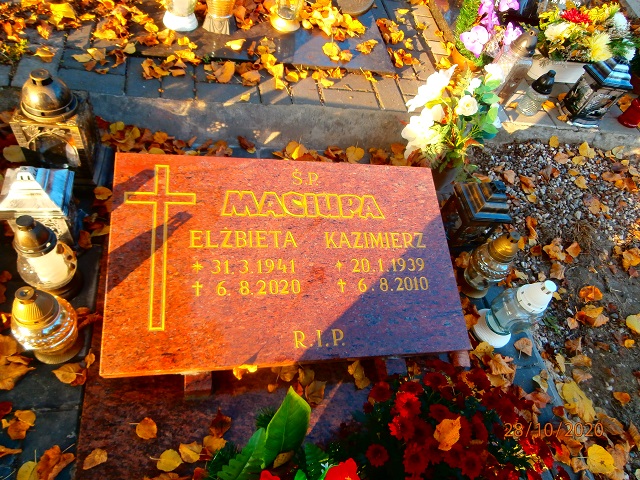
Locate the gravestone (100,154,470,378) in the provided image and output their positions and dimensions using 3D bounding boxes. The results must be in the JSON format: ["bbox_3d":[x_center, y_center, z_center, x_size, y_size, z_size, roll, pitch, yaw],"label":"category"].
[{"bbox_3d":[-0.056,0.036,0.976,0.740,0.045,0.453,0,69,-15],"label":"gravestone"}]

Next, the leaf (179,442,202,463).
[{"bbox_3d":[-0.250,0.411,0.858,0.045,0.012,0.032,22,53,2],"label":"leaf"}]

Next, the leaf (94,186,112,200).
[{"bbox_3d":[-0.553,-0.118,1.127,0.042,0.010,0.037,40,53,14],"label":"leaf"}]

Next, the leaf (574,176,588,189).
[{"bbox_3d":[0.966,-0.212,1.643,0.049,0.009,0.066,13,51,-8],"label":"leaf"}]

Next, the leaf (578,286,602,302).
[{"bbox_3d":[0.827,0.165,1.356,0.083,0.016,0.052,-4,55,-20],"label":"leaf"}]

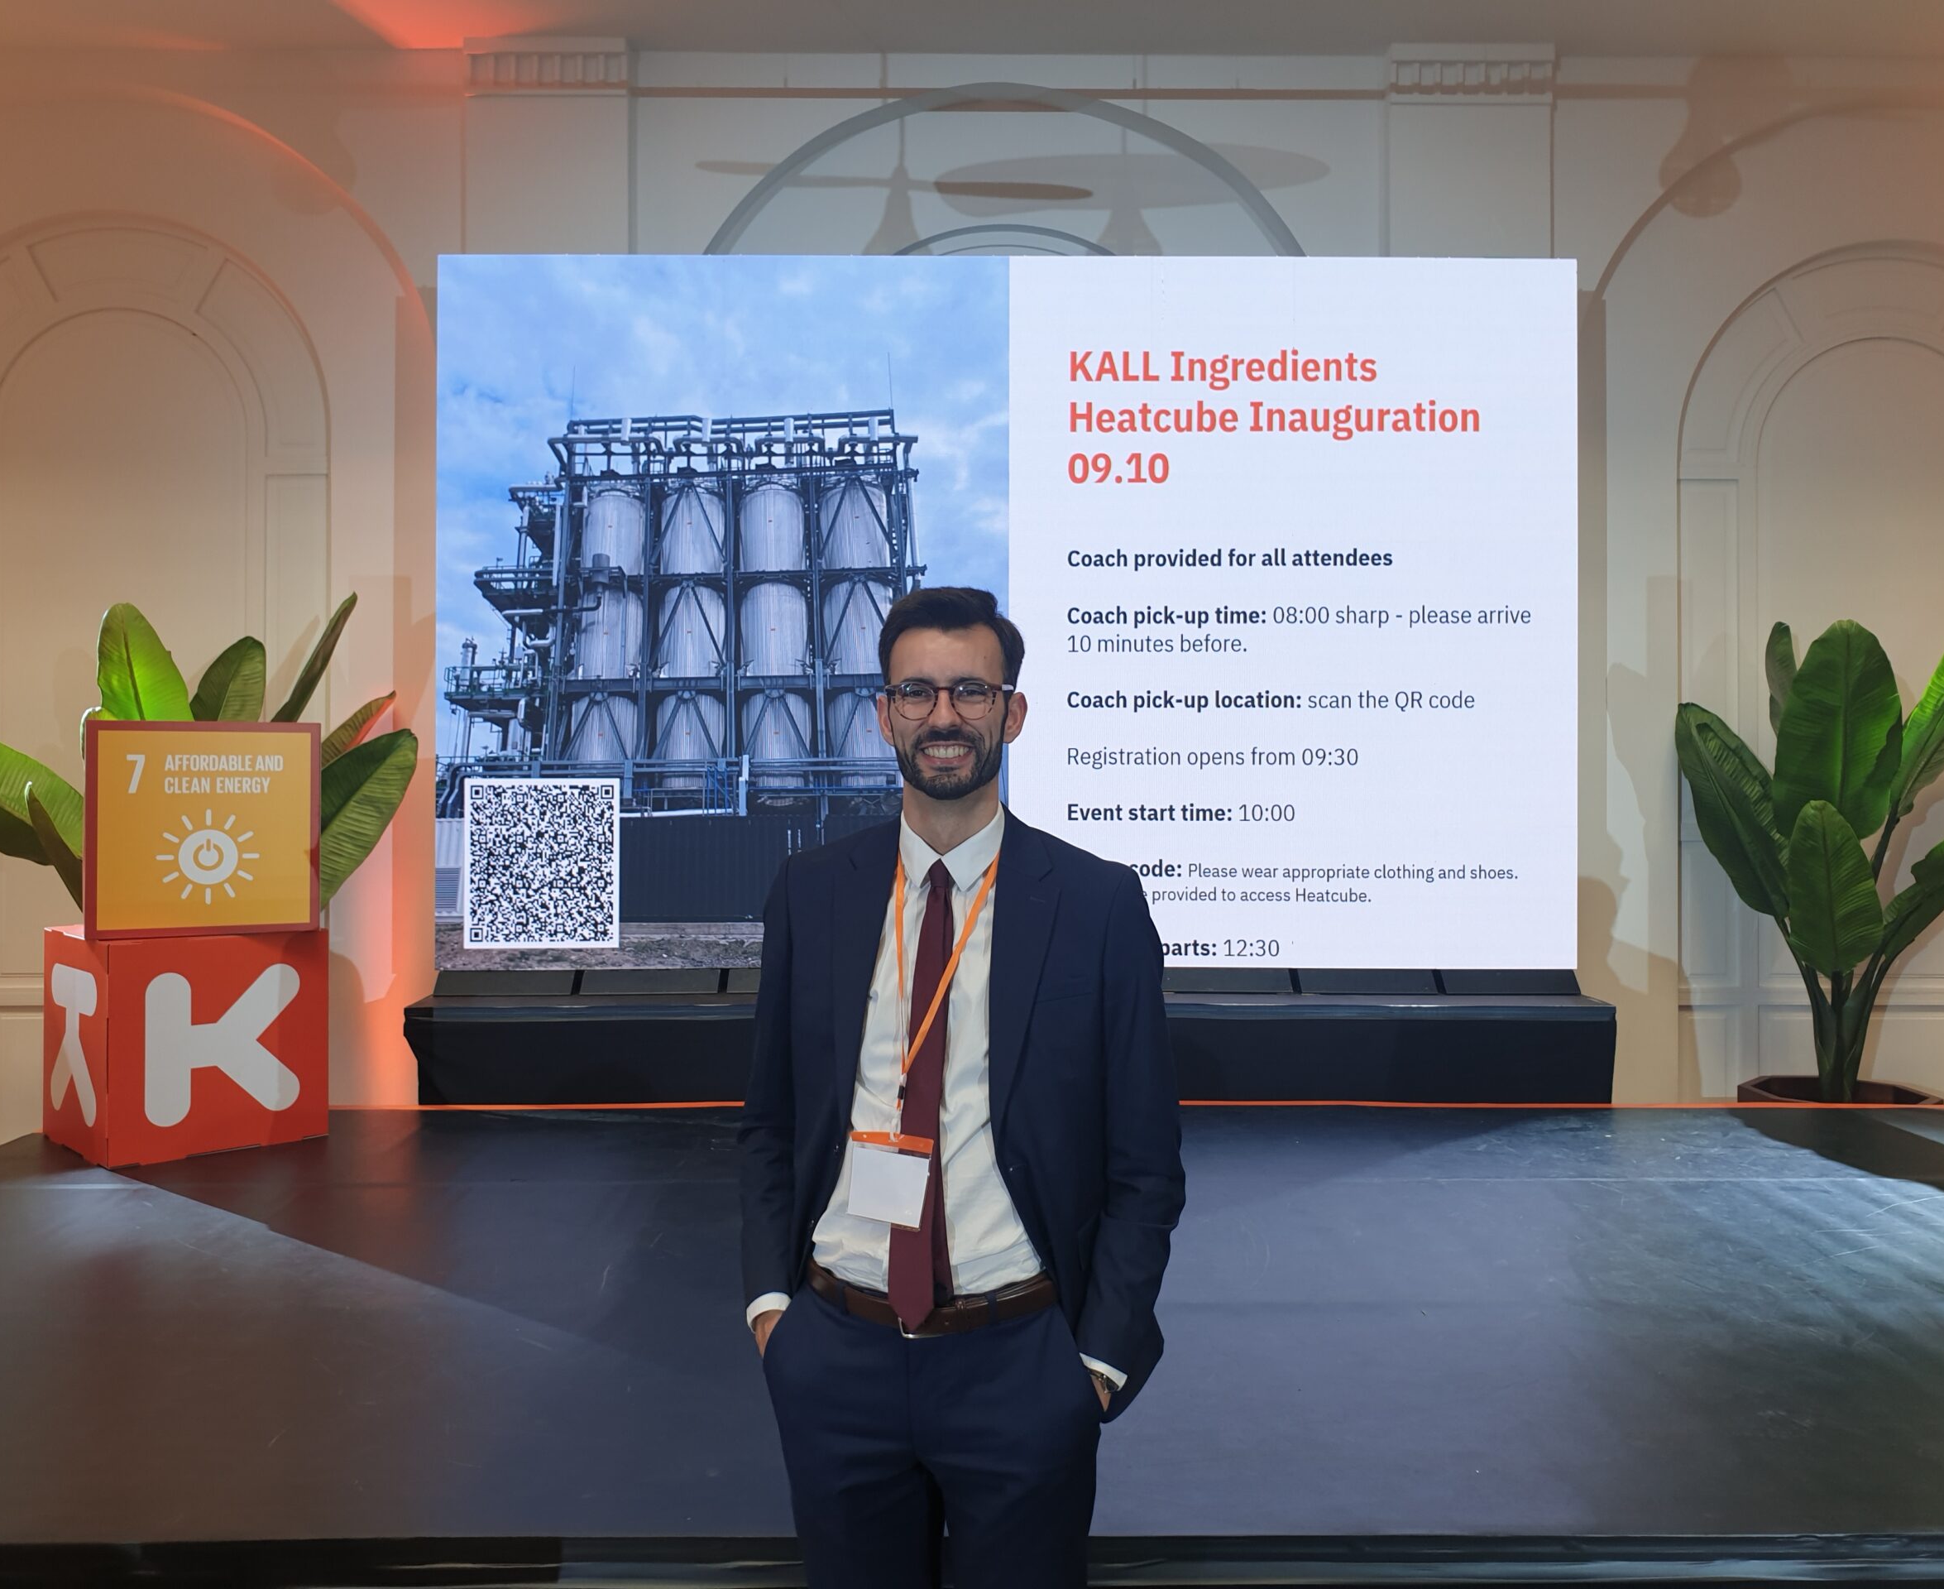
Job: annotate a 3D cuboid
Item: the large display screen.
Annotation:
[{"bbox_3d":[0.126,-0.640,5.630,4.000,2.500,0.100,0,0,0],"label":"large display screen"}]

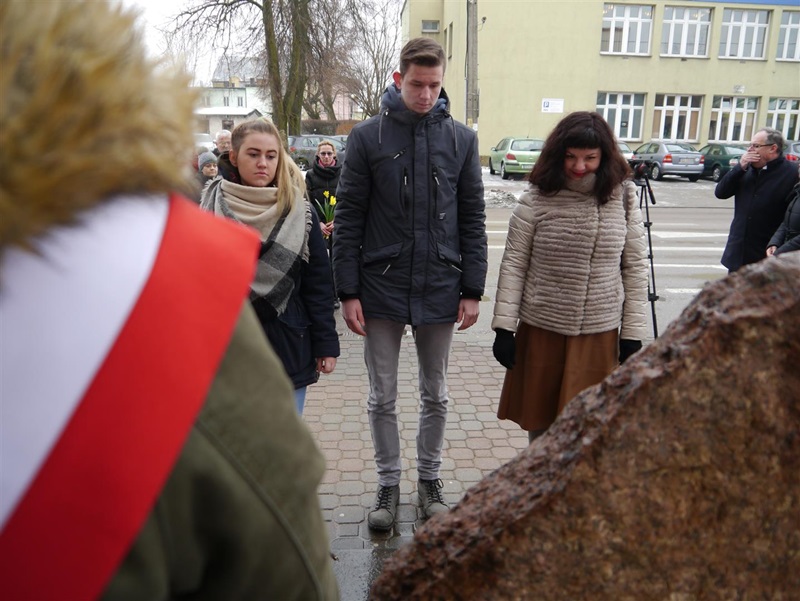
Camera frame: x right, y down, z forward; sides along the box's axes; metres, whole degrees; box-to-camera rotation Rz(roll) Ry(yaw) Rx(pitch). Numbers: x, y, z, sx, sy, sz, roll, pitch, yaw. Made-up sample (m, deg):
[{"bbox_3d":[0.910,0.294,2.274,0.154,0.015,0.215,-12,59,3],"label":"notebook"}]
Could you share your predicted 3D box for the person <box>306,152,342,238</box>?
[{"bbox_3d":[-0.700,-0.754,6.298,0.470,1.630,0.380,-1,13,-7],"label":"person"}]

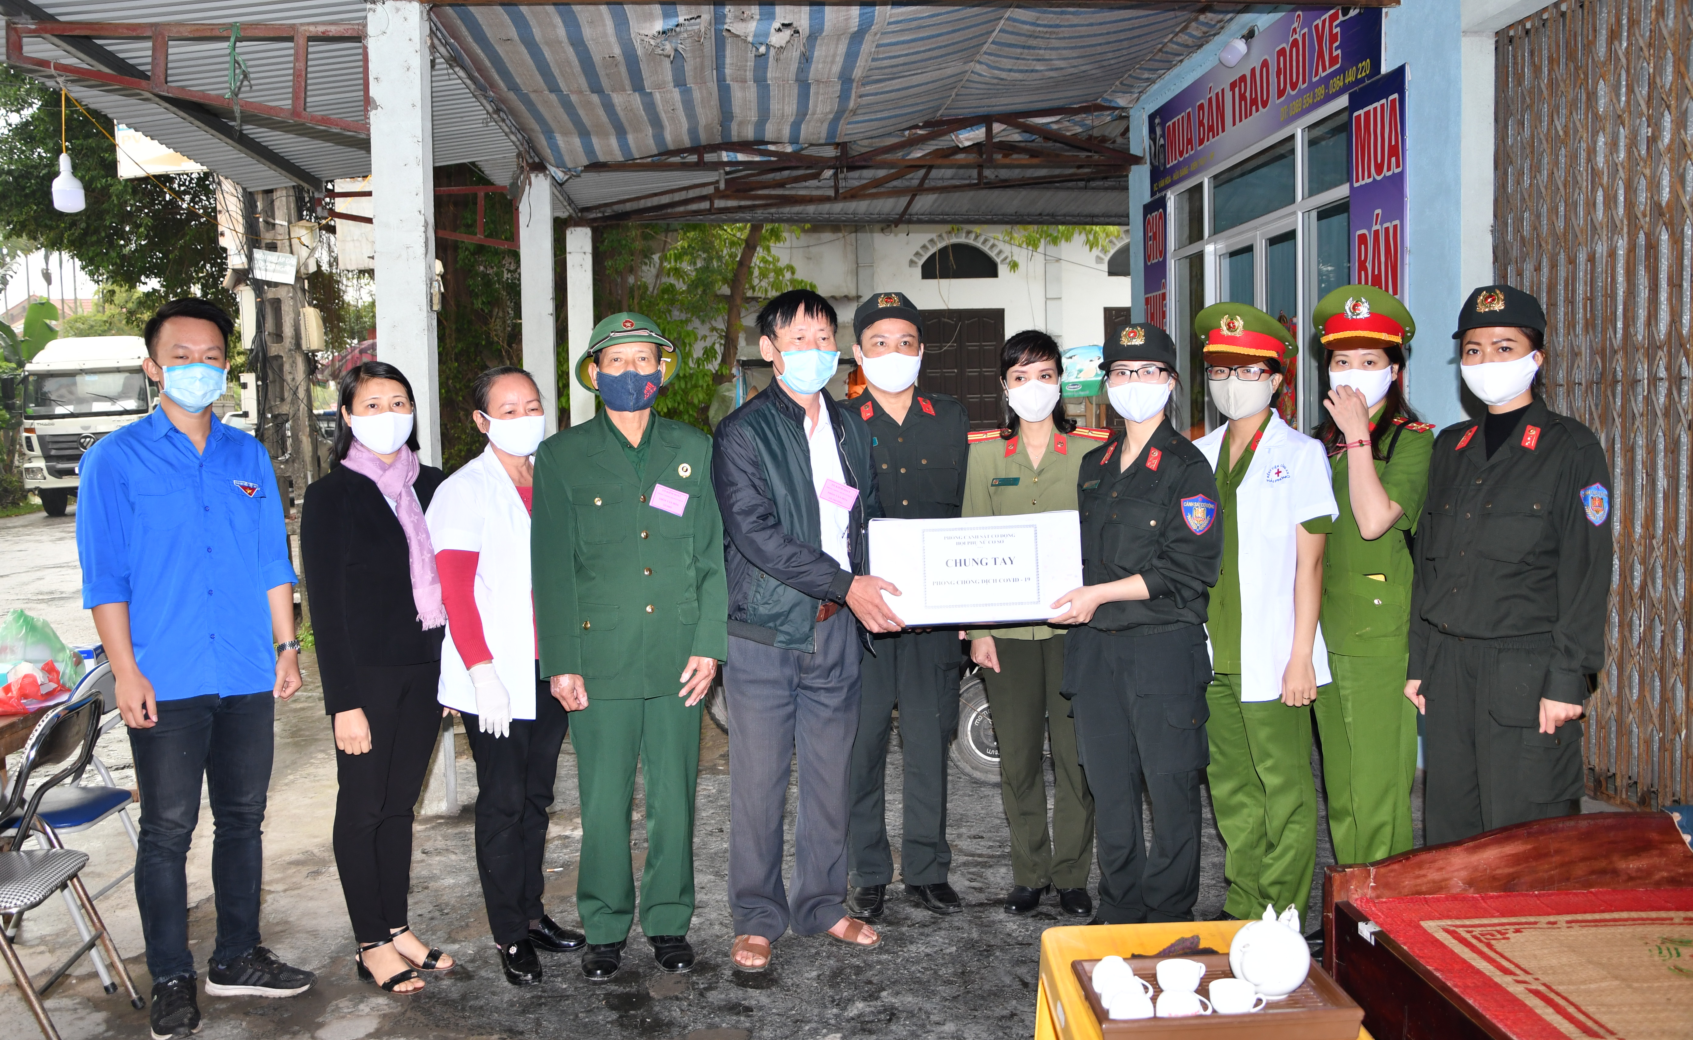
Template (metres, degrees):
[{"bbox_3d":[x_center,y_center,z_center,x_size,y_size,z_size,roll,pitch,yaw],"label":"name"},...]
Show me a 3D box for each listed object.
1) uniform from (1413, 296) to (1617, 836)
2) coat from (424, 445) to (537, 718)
[{"bbox_3d":[1.559,0.275,3.420,0.290,1.650,0.430,-4,4,-40],"label":"uniform"},{"bbox_3d":[-0.897,0.159,3.854,0.480,0.724,0.280,-3,4,-33],"label":"coat"}]

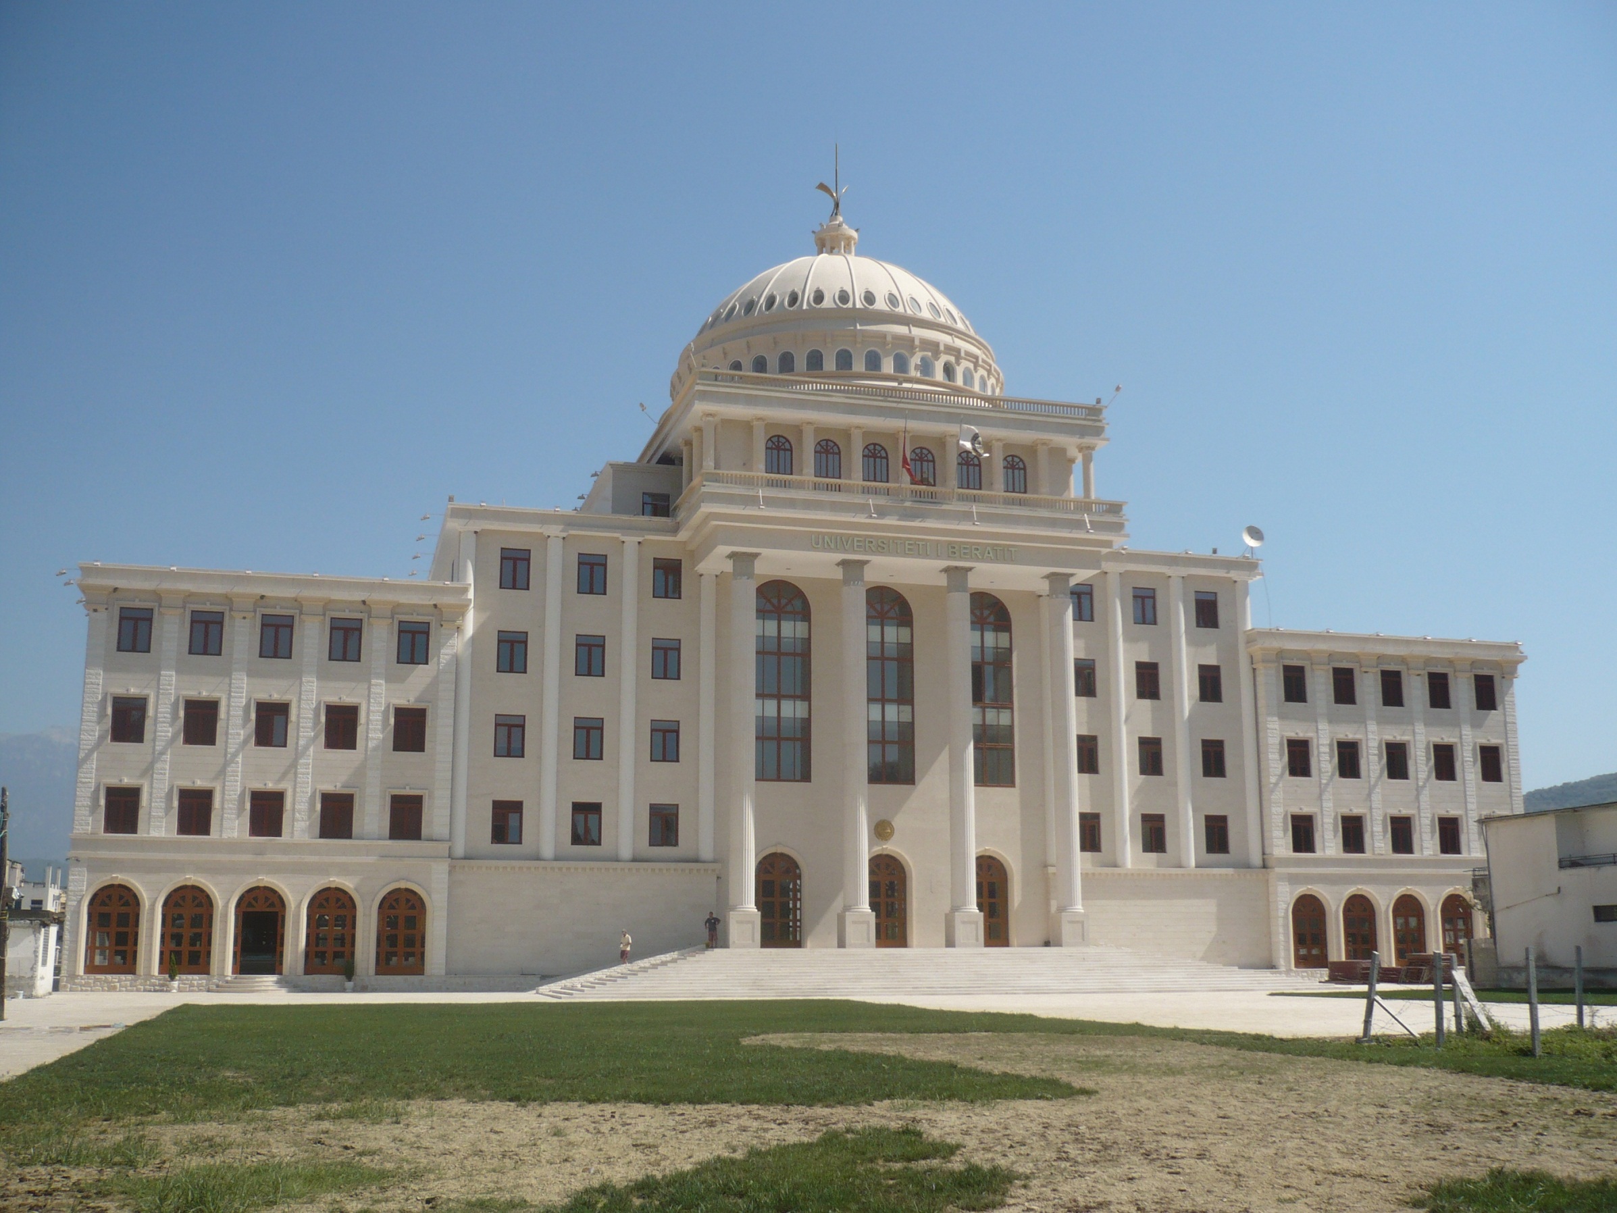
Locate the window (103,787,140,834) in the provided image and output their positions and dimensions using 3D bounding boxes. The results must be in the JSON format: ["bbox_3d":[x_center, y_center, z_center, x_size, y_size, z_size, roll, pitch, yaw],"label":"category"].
[{"bbox_3d":[-31.950,9.485,76.010,1.490,2.140,0.200,3,-12,-15],"label":"window"}]

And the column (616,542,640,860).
[{"bbox_3d":[-9.496,4.690,86.337,0.906,17.186,0.532,3,-11,-16],"label":"column"}]

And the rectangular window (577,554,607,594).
[{"bbox_3d":[-11.535,-1.743,87.309,1.523,2.175,0.200,3,-11,-16],"label":"rectangular window"}]

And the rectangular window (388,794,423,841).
[{"bbox_3d":[-19.279,10.100,78.335,1.444,2.077,0.200,3,-12,-16],"label":"rectangular window"}]

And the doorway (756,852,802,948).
[{"bbox_3d":[-1.508,14.787,82.300,2.361,4.723,0.300,3,-12,-15],"label":"doorway"}]

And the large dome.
[{"bbox_3d":[1.766,-17.963,99.780,20.100,12.567,20.100,3,-12,-15],"label":"large dome"}]

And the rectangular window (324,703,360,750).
[{"bbox_3d":[-22.818,5.899,79.805,1.551,2.211,0.200,3,-12,-15],"label":"rectangular window"}]

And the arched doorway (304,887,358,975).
[{"bbox_3d":[-21.977,14.978,75.322,2.258,4.040,0.300,3,-12,-15],"label":"arched doorway"}]

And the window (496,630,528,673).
[{"bbox_3d":[-14.832,2.305,82.135,1.444,2.083,0.200,3,-12,-16],"label":"window"}]

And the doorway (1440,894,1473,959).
[{"bbox_3d":[36.886,18.375,92.828,2.150,4.050,0.250,3,-12,-15],"label":"doorway"}]

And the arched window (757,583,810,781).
[{"bbox_3d":[-1.460,3.787,84.343,3.312,10.533,0.250,3,-12,-15],"label":"arched window"}]

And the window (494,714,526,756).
[{"bbox_3d":[-15.146,6.552,82.864,1.551,2.211,0.200,3,-12,-15],"label":"window"}]

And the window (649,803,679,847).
[{"bbox_3d":[-7.464,11.240,84.089,1.551,2.211,0.200,3,-12,-15],"label":"window"}]

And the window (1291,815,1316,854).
[{"bbox_3d":[28.119,12.921,92.936,1.551,2.211,0.200,3,-12,-15],"label":"window"}]

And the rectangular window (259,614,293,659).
[{"bbox_3d":[-26.362,1.491,81.177,1.512,2.156,0.200,3,-11,-16],"label":"rectangular window"}]

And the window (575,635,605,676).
[{"bbox_3d":[-11.072,2.518,83.182,1.464,2.109,0.200,3,-12,-15],"label":"window"}]

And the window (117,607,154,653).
[{"bbox_3d":[-32.188,1.115,78.172,1.551,2.211,0.200,3,-12,-15],"label":"window"}]

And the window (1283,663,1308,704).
[{"bbox_3d":[27.726,4.413,93.072,1.444,2.077,0.200,3,-12,-16],"label":"window"}]

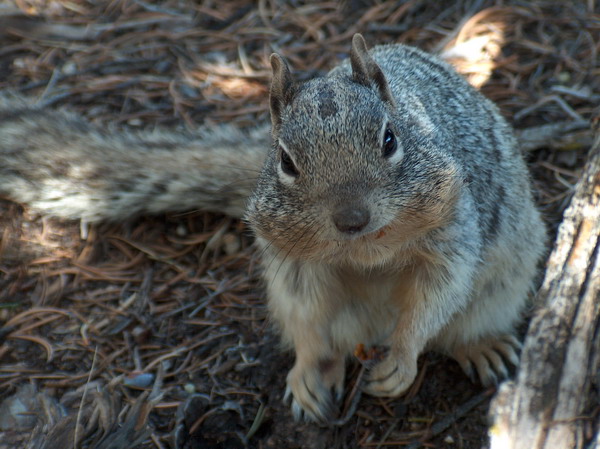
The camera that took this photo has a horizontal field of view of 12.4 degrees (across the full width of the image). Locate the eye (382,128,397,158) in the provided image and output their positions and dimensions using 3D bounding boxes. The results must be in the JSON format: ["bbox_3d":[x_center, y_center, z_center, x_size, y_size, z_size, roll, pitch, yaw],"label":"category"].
[{"bbox_3d":[0.033,-0.030,1.020,0.005,0.011,0.010,12,43,29],"label":"eye"}]

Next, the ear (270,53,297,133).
[{"bbox_3d":[-0.006,-0.050,1.034,0.008,0.026,0.013,-14,21,-35],"label":"ear"}]

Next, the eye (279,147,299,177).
[{"bbox_3d":[-0.004,-0.023,1.020,0.005,0.011,0.010,-36,43,-29],"label":"eye"}]

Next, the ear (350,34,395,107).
[{"bbox_3d":[0.027,-0.058,1.034,0.008,0.026,0.013,-14,21,37],"label":"ear"}]

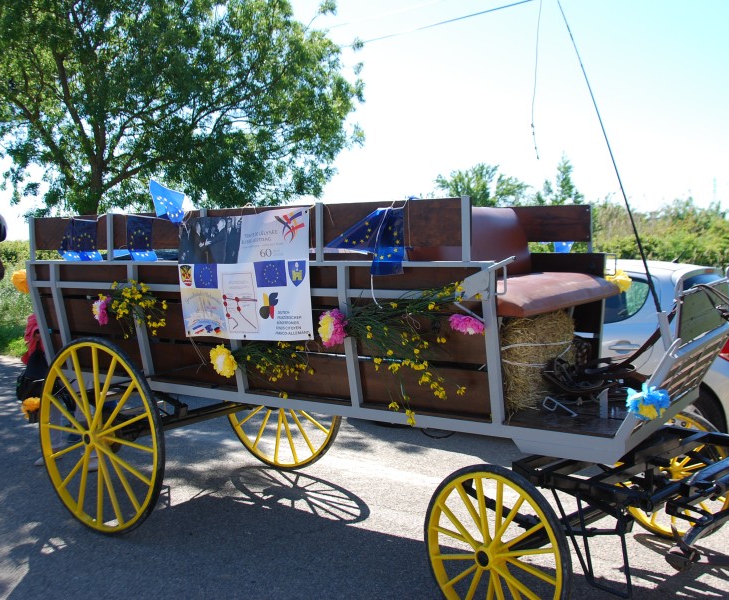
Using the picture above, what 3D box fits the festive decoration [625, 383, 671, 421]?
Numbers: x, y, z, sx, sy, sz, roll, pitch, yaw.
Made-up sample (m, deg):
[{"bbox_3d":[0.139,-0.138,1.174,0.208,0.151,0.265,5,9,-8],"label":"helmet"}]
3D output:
[{"bbox_3d":[1.057,0.386,3.063,0.155,0.140,0.120,2,5,35],"label":"festive decoration"}]

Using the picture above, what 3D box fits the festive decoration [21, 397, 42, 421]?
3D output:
[{"bbox_3d":[-2.242,0.730,5.585,0.145,0.150,0.120,2,5,35],"label":"festive decoration"}]

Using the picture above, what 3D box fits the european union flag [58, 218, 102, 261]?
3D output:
[{"bbox_3d":[-1.562,-0.329,4.505,0.377,0.235,0.060,2,3,36],"label":"european union flag"}]

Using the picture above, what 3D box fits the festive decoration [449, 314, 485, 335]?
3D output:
[{"bbox_3d":[0.411,0.102,3.389,0.145,0.090,0.100,2,5,35],"label":"festive decoration"}]

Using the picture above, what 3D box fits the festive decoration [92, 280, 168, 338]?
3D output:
[{"bbox_3d":[-1.218,0.049,4.243,0.519,0.285,0.170,2,3,36],"label":"festive decoration"}]

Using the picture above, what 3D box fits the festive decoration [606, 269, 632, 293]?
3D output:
[{"bbox_3d":[1.337,-0.102,4.302,0.150,0.150,0.130,2,3,36],"label":"festive decoration"}]

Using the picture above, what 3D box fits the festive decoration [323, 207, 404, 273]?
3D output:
[{"bbox_3d":[-0.001,-0.242,3.349,0.392,0.277,0.080,2,3,36],"label":"festive decoration"}]

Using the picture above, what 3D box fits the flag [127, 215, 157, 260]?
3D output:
[{"bbox_3d":[-1.194,-0.331,4.392,0.200,0.250,0.050,2,5,35],"label":"flag"}]

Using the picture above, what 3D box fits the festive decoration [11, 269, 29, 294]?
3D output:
[{"bbox_3d":[-2.100,-0.113,5.009,0.150,0.160,0.130,2,3,36],"label":"festive decoration"}]

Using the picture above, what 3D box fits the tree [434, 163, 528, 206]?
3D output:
[{"bbox_3d":[3.163,-1.853,21.994,2.500,3.500,2.400,-1,4,0],"label":"tree"}]

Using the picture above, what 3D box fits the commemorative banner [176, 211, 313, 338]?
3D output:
[{"bbox_3d":[-0.600,-0.120,4.047,0.845,0.625,0.050,2,11,35],"label":"commemorative banner"}]

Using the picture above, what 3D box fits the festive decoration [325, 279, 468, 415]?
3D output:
[{"bbox_3d":[0.107,0.200,3.317,0.638,0.530,0.180,2,3,36],"label":"festive decoration"}]

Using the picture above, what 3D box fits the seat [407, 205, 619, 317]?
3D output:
[{"bbox_3d":[0.741,-0.212,3.924,0.590,0.460,1.130,2,5,35],"label":"seat"}]

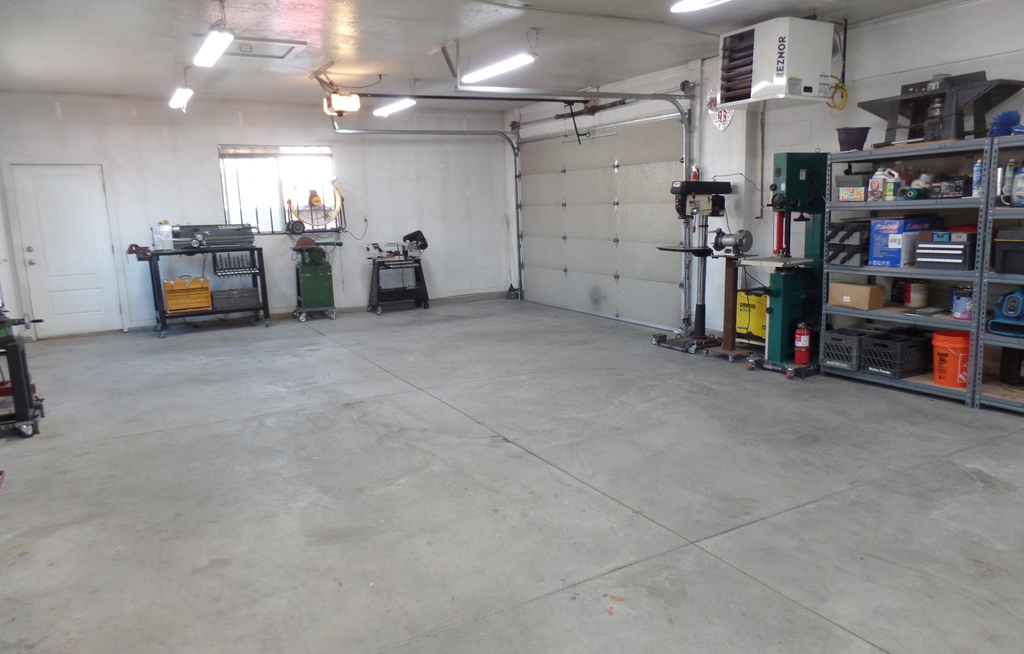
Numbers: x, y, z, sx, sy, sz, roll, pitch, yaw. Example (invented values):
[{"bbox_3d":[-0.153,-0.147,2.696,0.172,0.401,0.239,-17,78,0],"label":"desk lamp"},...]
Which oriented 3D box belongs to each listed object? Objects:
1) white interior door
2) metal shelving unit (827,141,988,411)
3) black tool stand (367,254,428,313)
[{"bbox_3d":[-5.314,-0.903,8.175,0.920,2.040,0.060,-8,11,-29],"label":"white interior door"},{"bbox_3d":[3.148,-0.445,5.249,0.600,1.830,1.210,-8,11,-29],"label":"metal shelving unit"},{"bbox_3d":[-1.685,-0.616,9.987,0.810,0.760,0.440,-8,12,-29],"label":"black tool stand"}]

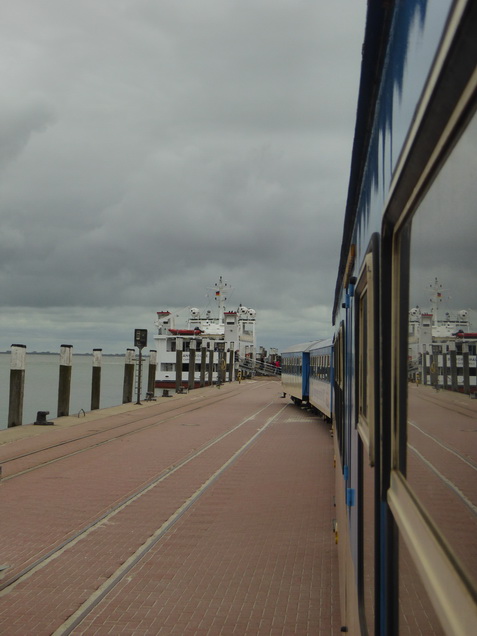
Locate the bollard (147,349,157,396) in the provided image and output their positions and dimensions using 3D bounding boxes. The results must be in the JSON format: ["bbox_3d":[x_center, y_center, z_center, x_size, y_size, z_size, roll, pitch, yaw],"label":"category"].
[{"bbox_3d":[-4.514,2.958,55.030,0.319,2.491,0.319,1,-2,5],"label":"bollard"}]

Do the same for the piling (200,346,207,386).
[{"bbox_3d":[-2.579,3.429,77.826,0.330,3.441,0.330,1,-2,5],"label":"piling"}]

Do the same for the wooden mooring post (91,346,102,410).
[{"bbox_3d":[-5.739,2.500,42.431,0.297,2.480,0.297,1,-2,5],"label":"wooden mooring post"}]

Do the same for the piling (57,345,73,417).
[{"bbox_3d":[-6.158,2.244,37.280,0.372,2.559,0.372,1,-2,5],"label":"piling"}]

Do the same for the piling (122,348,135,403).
[{"bbox_3d":[-5.092,2.732,48.946,0.392,2.547,0.392,1,-2,5],"label":"piling"}]

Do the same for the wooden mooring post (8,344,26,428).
[{"bbox_3d":[-6.677,2.064,31.608,0.386,2.481,0.386,1,-2,5],"label":"wooden mooring post"}]

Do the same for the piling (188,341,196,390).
[{"bbox_3d":[-3.126,3.225,71.403,0.370,3.409,0.370,1,-2,5],"label":"piling"}]

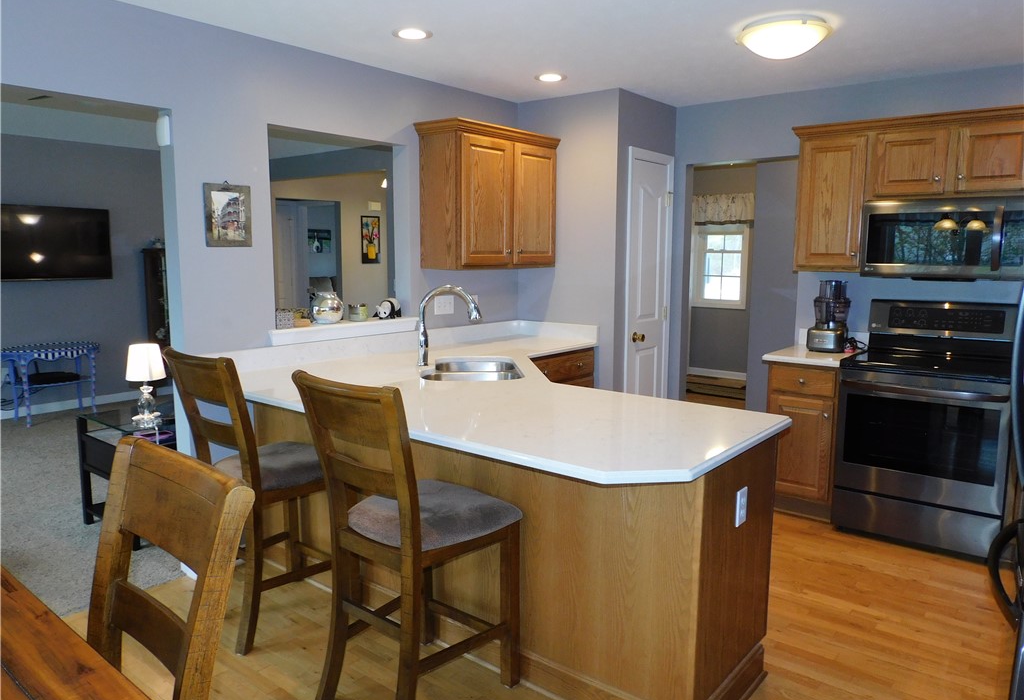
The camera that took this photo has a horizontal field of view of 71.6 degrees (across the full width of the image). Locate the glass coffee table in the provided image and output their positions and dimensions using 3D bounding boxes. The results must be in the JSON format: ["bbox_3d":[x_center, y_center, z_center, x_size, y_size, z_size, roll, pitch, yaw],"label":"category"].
[{"bbox_3d":[-1.926,0.656,4.012,0.608,0.633,0.698,6,10,39],"label":"glass coffee table"}]

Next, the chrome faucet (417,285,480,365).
[{"bbox_3d":[-0.345,-0.133,3.823,0.329,0.420,0.075,-1,8,-6],"label":"chrome faucet"}]

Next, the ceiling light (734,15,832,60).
[{"bbox_3d":[1.201,-1.364,3.130,0.429,0.140,0.429,6,10,39],"label":"ceiling light"}]

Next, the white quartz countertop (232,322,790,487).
[{"bbox_3d":[0.211,0.090,3.439,2.338,0.151,2.293,6,10,39],"label":"white quartz countertop"}]

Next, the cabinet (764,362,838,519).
[{"bbox_3d":[1.787,0.503,4.208,0.379,0.873,0.628,6,10,39],"label":"cabinet"}]

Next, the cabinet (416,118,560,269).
[{"bbox_3d":[-0.143,-0.927,4.420,0.374,0.823,0.972,6,10,39],"label":"cabinet"}]

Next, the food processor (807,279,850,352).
[{"bbox_3d":[1.918,-0.202,4.296,0.204,0.423,0.219,6,10,39],"label":"food processor"}]

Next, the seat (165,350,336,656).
[{"bbox_3d":[-1.058,0.545,2.913,0.479,1.147,0.608,6,10,39],"label":"seat"}]

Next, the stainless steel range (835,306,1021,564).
[{"bbox_3d":[2.219,0.381,3.807,0.748,1.221,0.698,6,10,39],"label":"stainless steel range"}]

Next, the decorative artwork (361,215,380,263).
[{"bbox_3d":[-1.750,-1.360,8.830,0.030,0.593,0.278,6,10,39],"label":"decorative artwork"}]

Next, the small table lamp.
[{"bbox_3d":[-1.898,0.170,3.670,0.209,0.432,0.209,6,10,39],"label":"small table lamp"}]

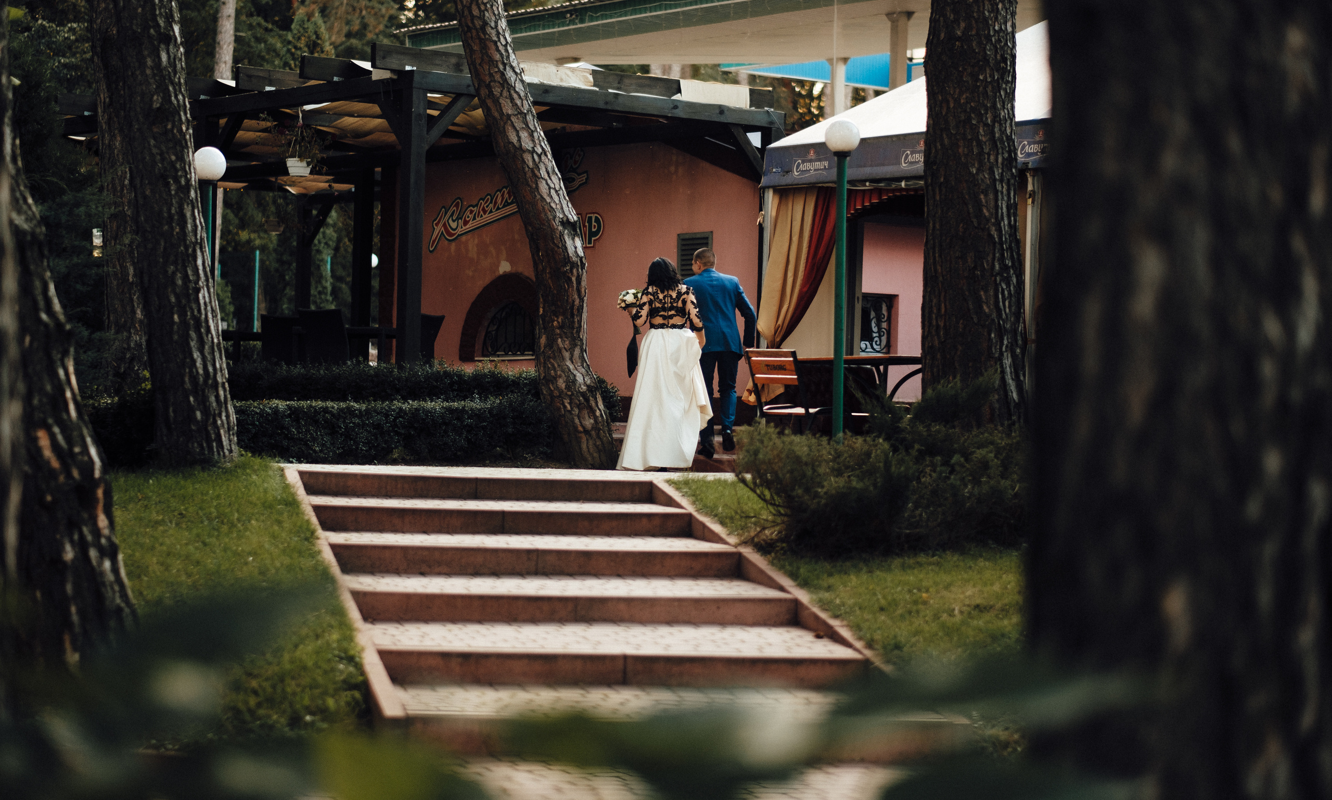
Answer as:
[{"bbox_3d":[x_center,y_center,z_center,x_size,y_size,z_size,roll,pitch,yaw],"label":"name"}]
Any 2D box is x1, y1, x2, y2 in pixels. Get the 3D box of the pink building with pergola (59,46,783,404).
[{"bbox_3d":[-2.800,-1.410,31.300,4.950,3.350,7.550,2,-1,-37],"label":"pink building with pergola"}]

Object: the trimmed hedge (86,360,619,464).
[{"bbox_3d":[-2.600,0.110,26.100,4.500,0.860,1.500,2,0,-9],"label":"trimmed hedge"}]

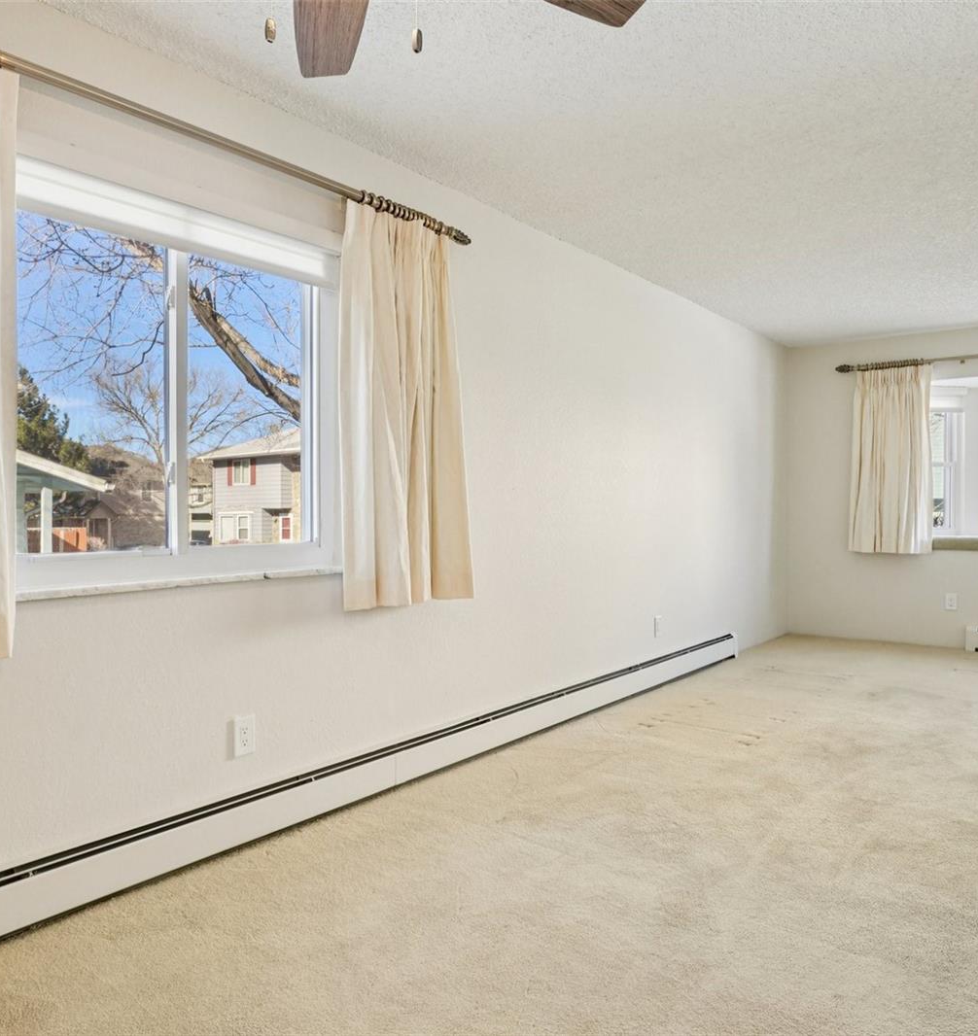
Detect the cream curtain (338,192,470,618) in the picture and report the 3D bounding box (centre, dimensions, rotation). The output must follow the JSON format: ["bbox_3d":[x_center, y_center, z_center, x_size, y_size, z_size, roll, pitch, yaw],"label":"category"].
[{"bbox_3d":[-0.291,-0.387,2.638,0.108,1.431,0.580,1,1,43],"label":"cream curtain"}]

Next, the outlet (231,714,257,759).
[{"bbox_3d":[-0.788,0.711,2.247,0.012,0.126,0.075,1,1,43],"label":"outlet"}]

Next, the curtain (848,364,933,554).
[{"bbox_3d":[3.060,-0.438,5.264,0.541,1.411,0.118,1,1,34],"label":"curtain"}]

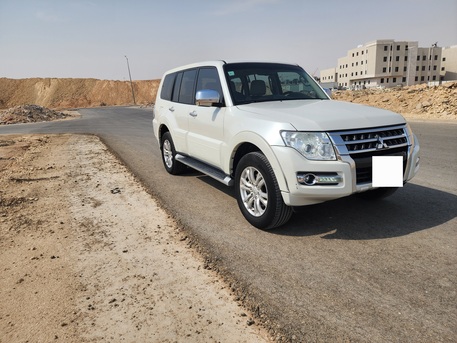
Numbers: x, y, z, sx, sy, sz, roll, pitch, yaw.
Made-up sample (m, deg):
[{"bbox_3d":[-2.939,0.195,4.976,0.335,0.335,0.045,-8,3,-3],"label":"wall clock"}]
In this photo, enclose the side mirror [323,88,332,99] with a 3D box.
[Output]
[{"bbox_3d":[1.413,-1.095,4.390,0.250,0.200,0.150,-9,15,-27],"label":"side mirror"}]

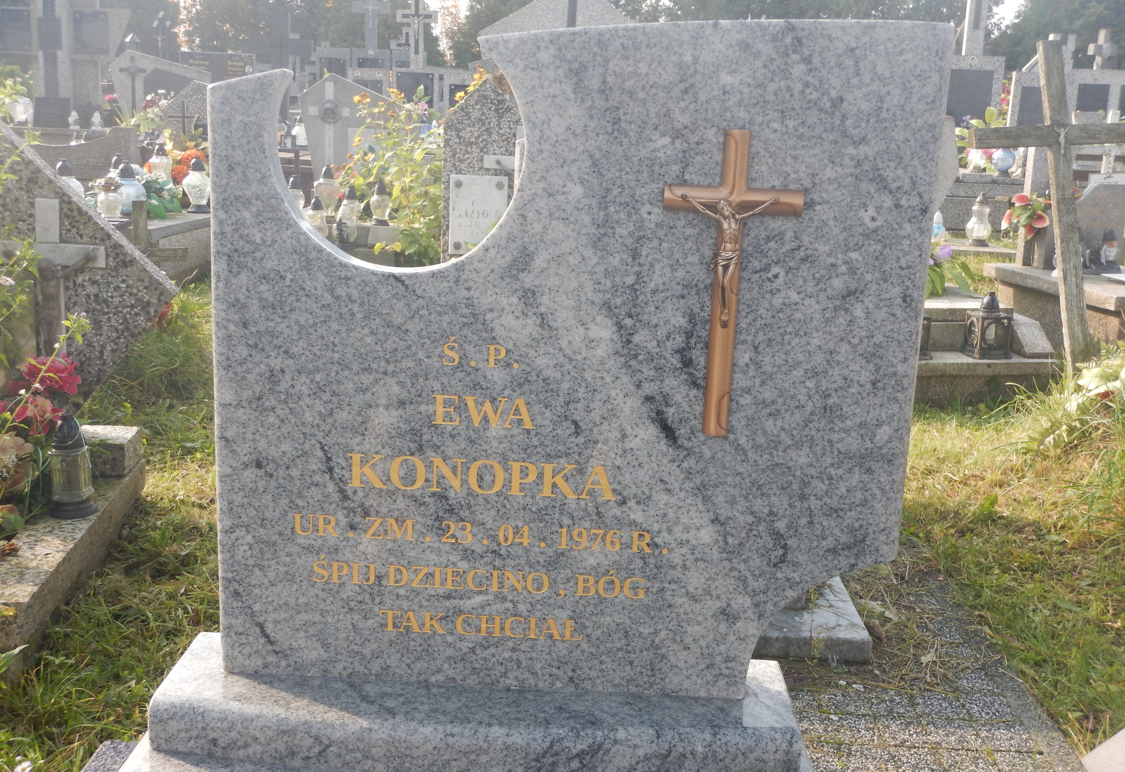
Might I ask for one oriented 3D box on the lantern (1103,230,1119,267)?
[{"bbox_3d":[3.192,-0.803,7.000,0.100,0.219,0.100,8,14,24],"label":"lantern"}]

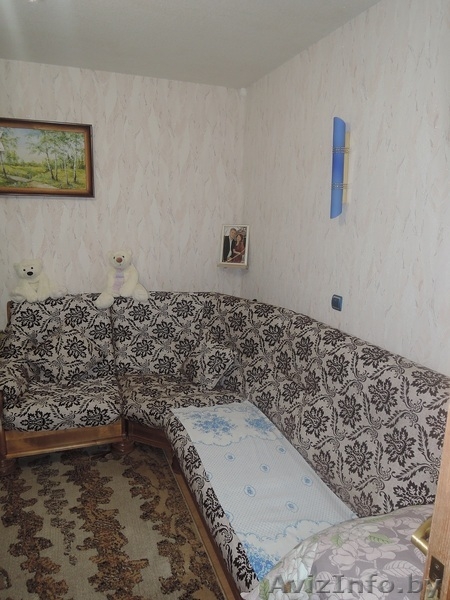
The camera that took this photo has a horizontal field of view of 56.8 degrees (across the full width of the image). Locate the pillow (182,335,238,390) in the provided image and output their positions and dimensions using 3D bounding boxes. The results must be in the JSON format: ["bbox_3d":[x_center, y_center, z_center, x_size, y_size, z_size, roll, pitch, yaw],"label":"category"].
[{"bbox_3d":[-0.100,0.399,2.680,0.300,0.300,0.120,38,0,18],"label":"pillow"}]

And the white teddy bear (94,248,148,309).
[{"bbox_3d":[-0.757,-0.163,3.056,0.385,0.405,0.250,-3,12,-18],"label":"white teddy bear"}]

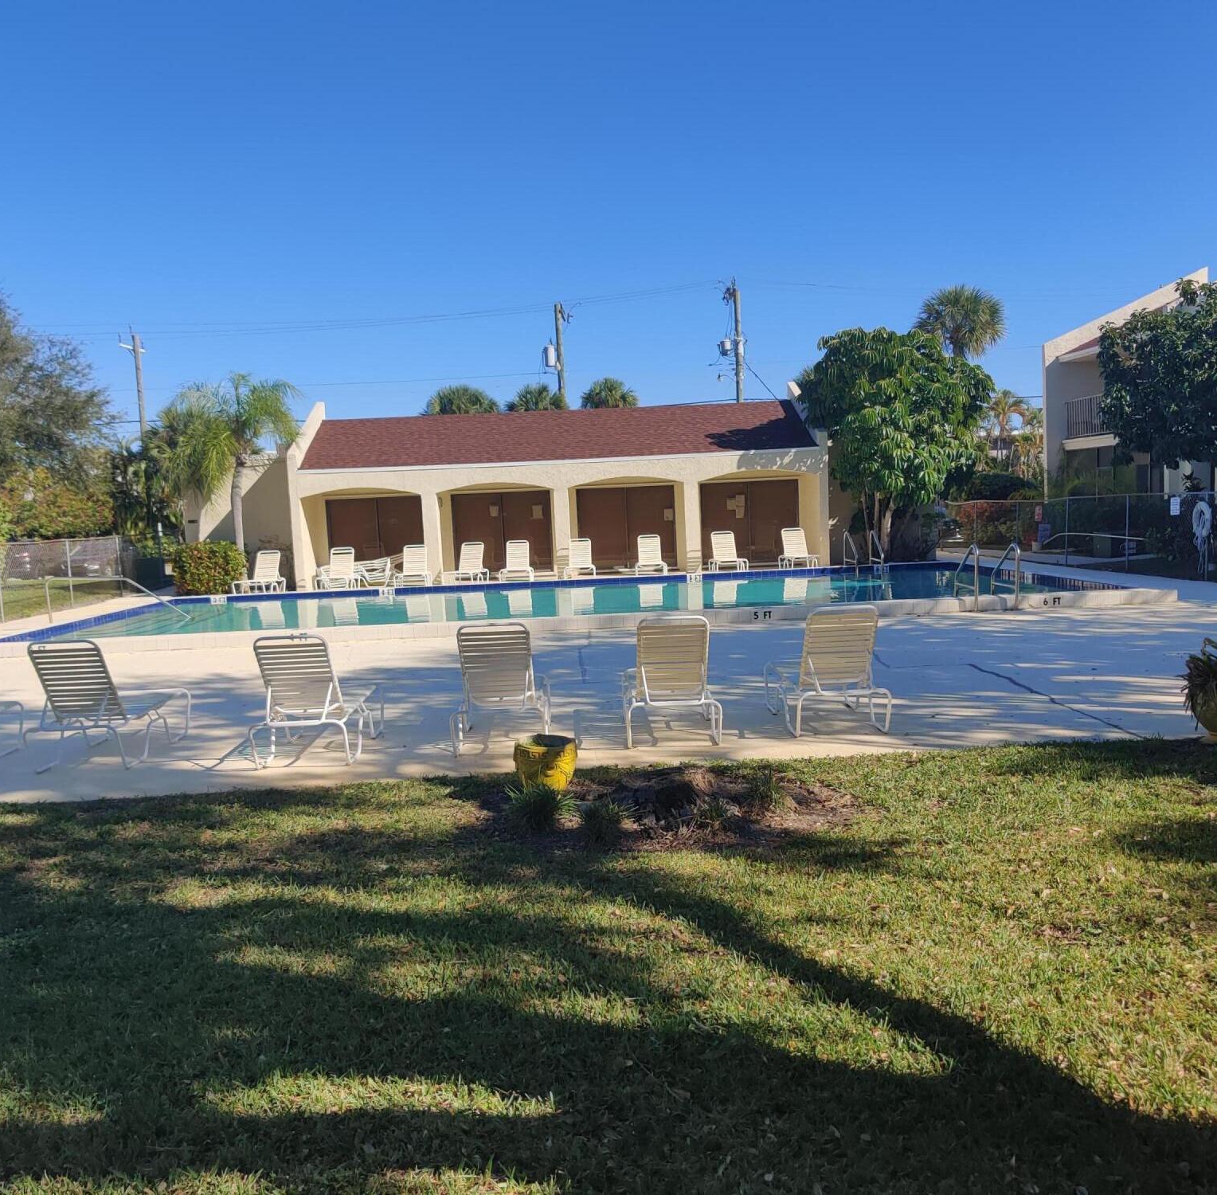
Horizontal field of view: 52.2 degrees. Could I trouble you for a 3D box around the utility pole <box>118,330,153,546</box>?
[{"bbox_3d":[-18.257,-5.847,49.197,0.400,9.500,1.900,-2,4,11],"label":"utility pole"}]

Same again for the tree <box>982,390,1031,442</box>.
[{"bbox_3d":[14.705,-5.041,45.798,1.800,5.237,1.800,-2,4,0],"label":"tree"}]

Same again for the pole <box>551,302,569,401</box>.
[{"bbox_3d":[-1.933,-7.462,53.580,0.650,10.313,0.550,-2,4,0],"label":"pole"}]

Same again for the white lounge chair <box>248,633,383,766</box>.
[{"bbox_3d":[-2.170,0.681,9.374,0.670,0.960,1.530,-2,4,1],"label":"white lounge chair"}]

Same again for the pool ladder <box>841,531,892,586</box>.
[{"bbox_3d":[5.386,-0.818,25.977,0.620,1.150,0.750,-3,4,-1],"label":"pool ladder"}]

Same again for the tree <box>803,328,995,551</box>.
[{"bbox_3d":[6.488,-3.359,28.047,4.400,5.323,4.300,-2,4,0],"label":"tree"}]

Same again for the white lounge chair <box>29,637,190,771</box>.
[{"bbox_3d":[-3.762,0.723,9.360,0.680,0.950,1.450,-2,4,0],"label":"white lounge chair"}]

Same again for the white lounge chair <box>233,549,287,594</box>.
[{"bbox_3d":[-7.605,-0.477,27.118,0.680,0.950,1.450,-2,4,5],"label":"white lounge chair"}]

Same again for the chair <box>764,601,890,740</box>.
[{"bbox_3d":[1.644,0.477,9.500,0.680,0.950,1.450,-3,4,-2],"label":"chair"}]

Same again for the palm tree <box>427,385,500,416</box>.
[{"bbox_3d":[-5.817,-5.295,50.724,3.000,6.773,3.000,-2,4,0],"label":"palm tree"}]

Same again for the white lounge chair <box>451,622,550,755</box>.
[{"bbox_3d":[-0.793,0.605,9.410,0.670,0.960,1.530,-3,4,-1],"label":"white lounge chair"}]

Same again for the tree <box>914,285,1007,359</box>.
[{"bbox_3d":[12.452,-6.507,43.672,3.200,8.680,3.200,-2,4,0],"label":"tree"}]

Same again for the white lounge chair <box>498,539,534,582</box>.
[{"bbox_3d":[-1.972,-0.730,26.974,0.670,0.930,1.500,-3,4,-4],"label":"white lounge chair"}]

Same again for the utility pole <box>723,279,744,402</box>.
[{"bbox_3d":[5.379,-7.604,50.584,0.700,10.418,0.600,-2,4,0],"label":"utility pole"}]

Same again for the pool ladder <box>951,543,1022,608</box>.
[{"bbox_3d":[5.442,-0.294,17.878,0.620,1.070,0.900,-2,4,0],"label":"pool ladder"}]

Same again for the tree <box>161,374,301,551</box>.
[{"bbox_3d":[-8.474,-2.561,28.155,2.950,5.000,2.950,-3,4,-1],"label":"tree"}]

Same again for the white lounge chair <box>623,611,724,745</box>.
[{"bbox_3d":[0.461,0.552,9.455,0.670,0.960,1.530,-3,4,0],"label":"white lounge chair"}]

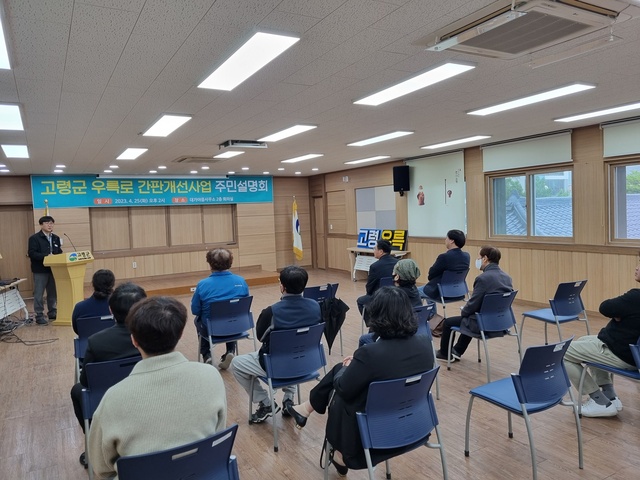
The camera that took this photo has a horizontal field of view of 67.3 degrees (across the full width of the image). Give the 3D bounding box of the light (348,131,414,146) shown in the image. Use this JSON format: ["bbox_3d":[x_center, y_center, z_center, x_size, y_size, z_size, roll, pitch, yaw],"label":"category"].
[{"bbox_3d":[0.847,-1.442,6.943,0.310,0.050,1.240,-4,3,-30],"label":"light"}]

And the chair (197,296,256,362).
[{"bbox_3d":[-0.911,0.942,4.721,0.480,0.780,0.530,-4,3,-30],"label":"chair"}]

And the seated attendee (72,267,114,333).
[{"bbox_3d":[-1.861,0.801,4.129,0.490,1.160,0.700,-4,3,-30],"label":"seated attendee"}]

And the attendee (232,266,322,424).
[{"bbox_3d":[-0.347,0.794,3.638,0.620,1.230,0.660,-4,4,-29],"label":"attendee"}]

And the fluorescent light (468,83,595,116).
[{"bbox_3d":[2.050,-1.381,4.839,0.310,0.050,1.240,-4,3,-30],"label":"fluorescent light"}]

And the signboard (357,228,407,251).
[{"bbox_3d":[1.413,0.003,10.901,0.090,0.450,1.720,10,-3,-29],"label":"signboard"}]

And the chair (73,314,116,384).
[{"bbox_3d":[-1.783,0.984,4.005,0.460,0.800,0.540,-4,3,-30],"label":"chair"}]

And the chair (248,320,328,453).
[{"bbox_3d":[-0.226,1.009,3.559,0.490,0.800,0.530,-4,4,-29],"label":"chair"}]

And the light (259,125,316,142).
[{"bbox_3d":[-0.442,-1.351,6.180,0.310,0.050,1.240,-4,3,-30],"label":"light"}]

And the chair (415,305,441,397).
[{"bbox_3d":[0.639,0.890,3.904,0.470,0.800,0.540,-4,3,-30],"label":"chair"}]

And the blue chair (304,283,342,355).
[{"bbox_3d":[-0.101,0.897,5.447,0.490,0.800,0.530,-4,4,-29],"label":"blue chair"}]

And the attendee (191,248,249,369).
[{"bbox_3d":[-1.026,0.698,4.686,0.540,1.245,0.720,-4,3,-30],"label":"attendee"}]

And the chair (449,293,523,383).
[{"bbox_3d":[1.532,0.856,4.509,0.480,0.780,0.530,-4,3,-30],"label":"chair"}]

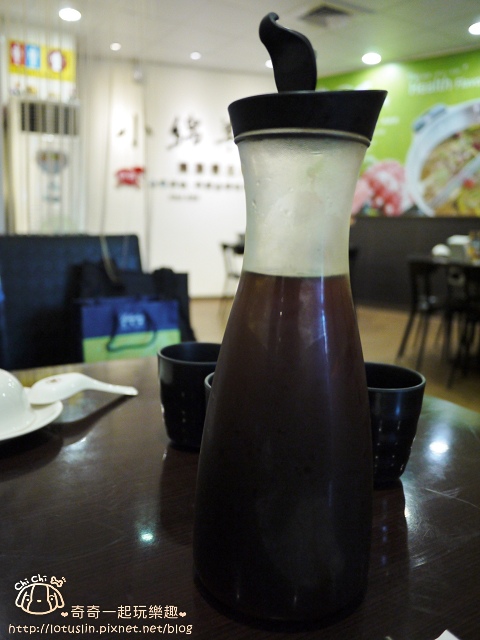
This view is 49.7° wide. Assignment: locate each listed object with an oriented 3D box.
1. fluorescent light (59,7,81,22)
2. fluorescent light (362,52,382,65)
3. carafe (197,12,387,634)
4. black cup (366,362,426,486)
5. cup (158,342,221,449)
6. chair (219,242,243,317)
[{"bbox_3d":[-1.561,-2.819,4.739,0.190,0.050,0.190,2,10,0],"label":"fluorescent light"},{"bbox_3d":[1.445,-2.870,5.638,0.190,0.050,0.190,2,10,0],"label":"fluorescent light"},{"bbox_3d":[0.027,-0.002,0.267,0.099,0.288,0.099,2,10,0],"label":"carafe"},{"bbox_3d":[0.100,0.082,0.409,0.082,0.079,0.082,2,10,0],"label":"black cup"},{"bbox_3d":[-0.032,0.068,0.461,0.082,0.079,0.082,2,10,0],"label":"cup"},{"bbox_3d":[0.093,-0.366,5.216,0.450,0.790,0.480,11,13,40],"label":"chair"}]

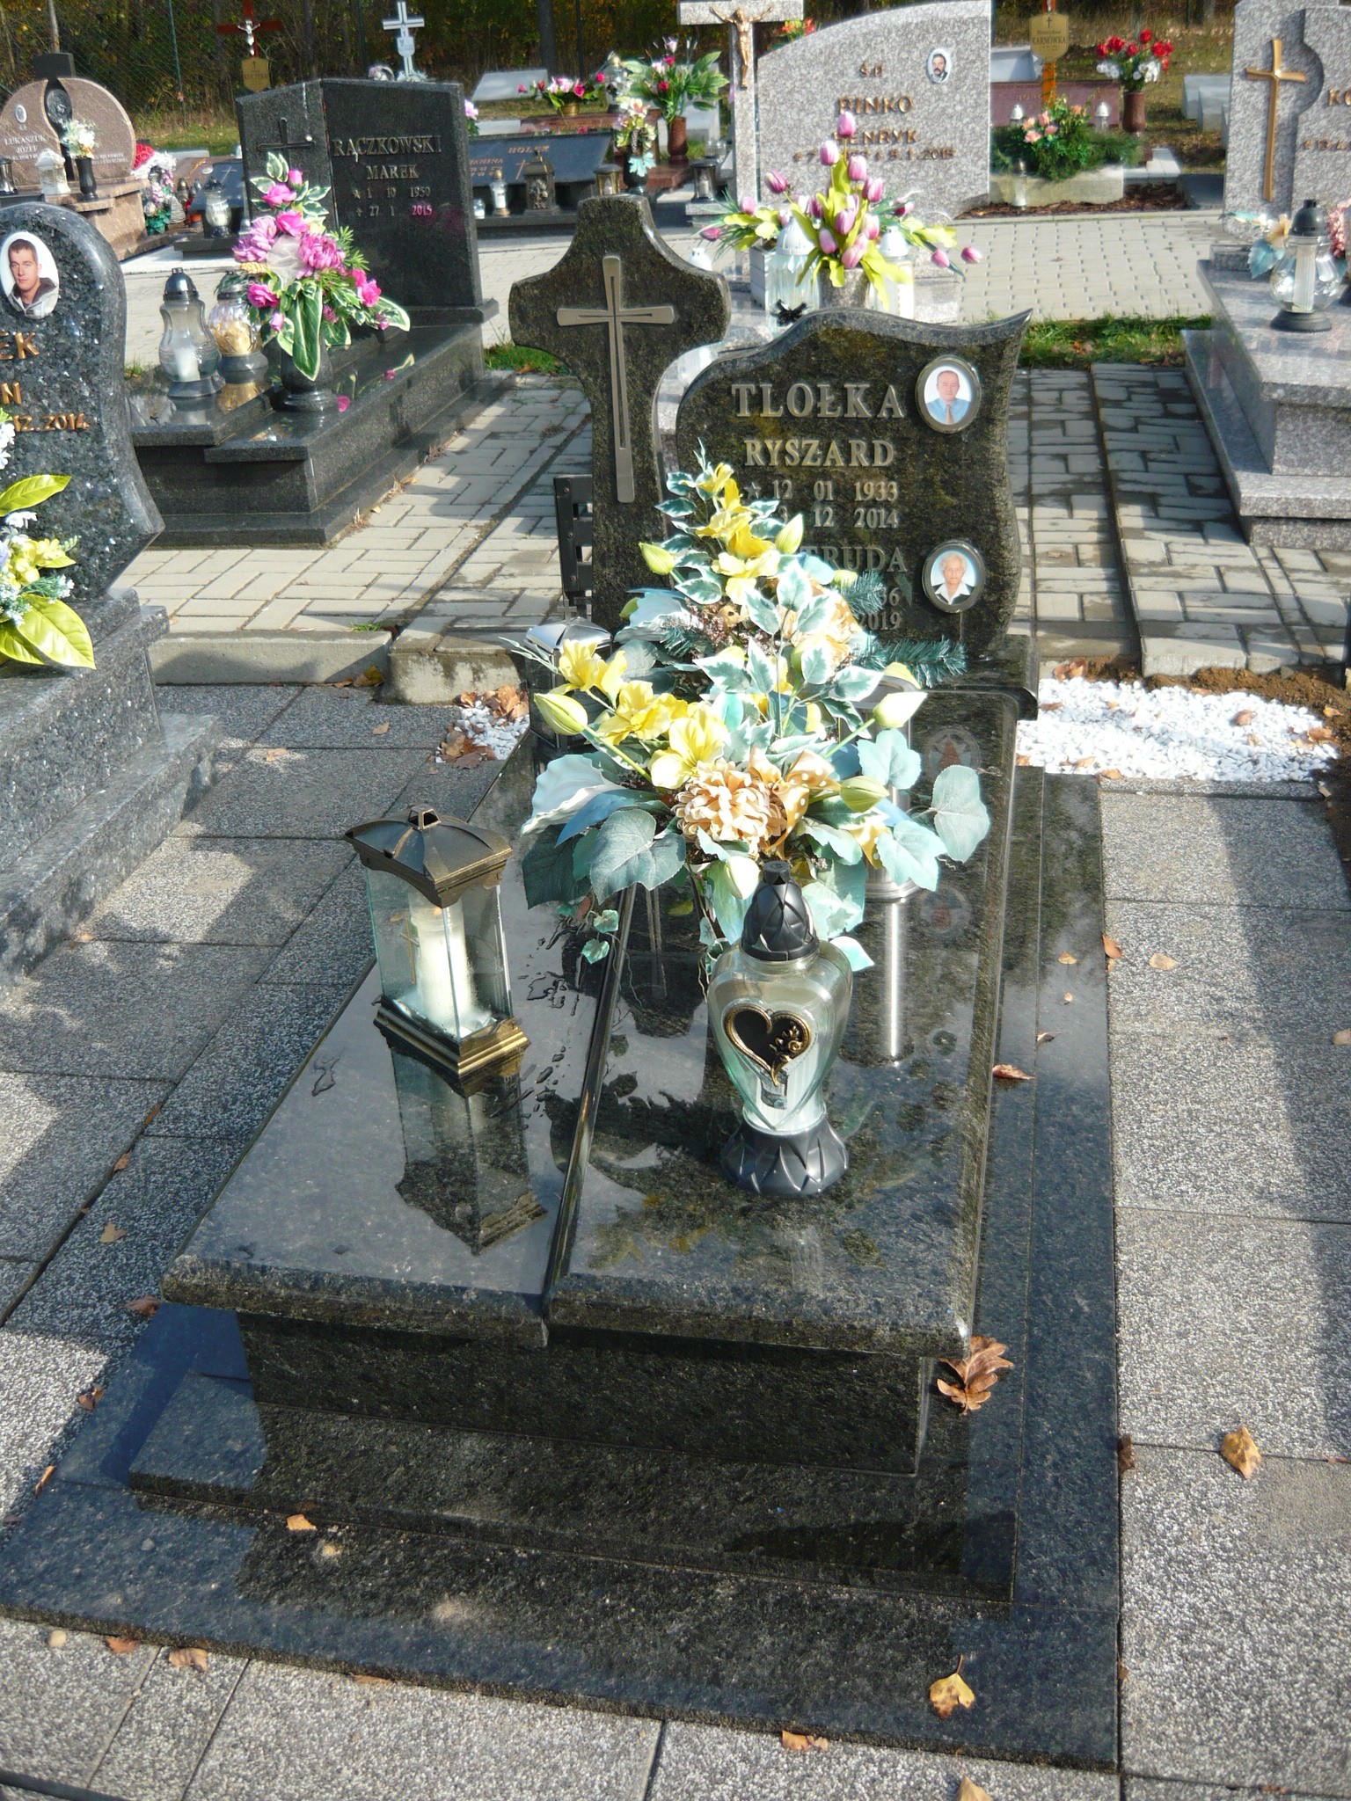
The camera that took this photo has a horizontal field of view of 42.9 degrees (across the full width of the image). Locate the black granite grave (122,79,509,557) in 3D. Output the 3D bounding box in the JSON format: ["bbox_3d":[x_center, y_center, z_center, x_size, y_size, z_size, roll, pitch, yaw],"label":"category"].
[{"bbox_3d":[-1.262,-1.921,5.337,0.970,1.089,2.020,2,30,11],"label":"black granite grave"}]

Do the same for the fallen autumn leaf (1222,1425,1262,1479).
[{"bbox_3d":[0.590,0.566,1.787,0.040,0.015,0.067,2,30,12],"label":"fallen autumn leaf"}]

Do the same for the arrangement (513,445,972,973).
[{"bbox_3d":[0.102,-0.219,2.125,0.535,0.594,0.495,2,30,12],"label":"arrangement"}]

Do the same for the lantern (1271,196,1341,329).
[{"bbox_3d":[1.679,-1.704,4.582,0.186,0.317,0.186,2,30,12],"label":"lantern"}]

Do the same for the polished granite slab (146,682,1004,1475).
[{"bbox_3d":[0.036,0.120,2.383,0.822,0.228,1.505,2,30,12],"label":"polished granite slab"}]

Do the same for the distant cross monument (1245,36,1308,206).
[{"bbox_3d":[1.785,-2.323,5.122,0.168,0.446,0.035,4,30,14],"label":"distant cross monument"}]

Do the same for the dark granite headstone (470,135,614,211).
[{"bbox_3d":[-0.803,-4.016,9.471,0.911,0.396,0.356,2,30,12],"label":"dark granite headstone"}]

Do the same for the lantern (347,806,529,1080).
[{"bbox_3d":[-0.280,0.031,2.033,0.105,0.307,0.181,-26,36,-34],"label":"lantern"}]

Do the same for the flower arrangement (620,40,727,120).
[{"bbox_3d":[-0.013,-4.938,10.325,0.614,0.436,0.455,2,30,12],"label":"flower arrangement"}]

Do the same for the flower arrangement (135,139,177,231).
[{"bbox_3d":[-3.083,-4.233,10.196,0.257,0.495,0.267,-6,29,-3],"label":"flower arrangement"}]

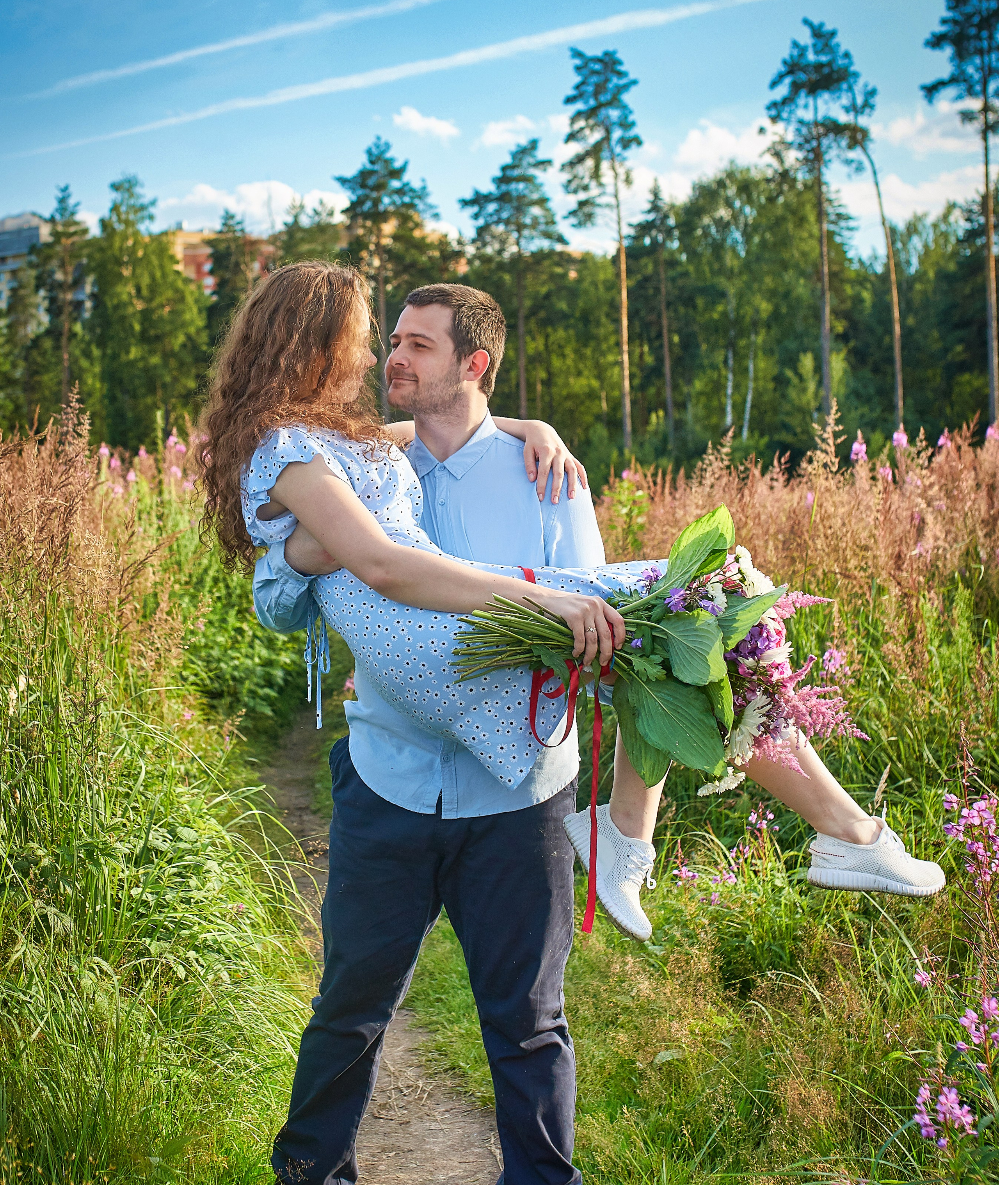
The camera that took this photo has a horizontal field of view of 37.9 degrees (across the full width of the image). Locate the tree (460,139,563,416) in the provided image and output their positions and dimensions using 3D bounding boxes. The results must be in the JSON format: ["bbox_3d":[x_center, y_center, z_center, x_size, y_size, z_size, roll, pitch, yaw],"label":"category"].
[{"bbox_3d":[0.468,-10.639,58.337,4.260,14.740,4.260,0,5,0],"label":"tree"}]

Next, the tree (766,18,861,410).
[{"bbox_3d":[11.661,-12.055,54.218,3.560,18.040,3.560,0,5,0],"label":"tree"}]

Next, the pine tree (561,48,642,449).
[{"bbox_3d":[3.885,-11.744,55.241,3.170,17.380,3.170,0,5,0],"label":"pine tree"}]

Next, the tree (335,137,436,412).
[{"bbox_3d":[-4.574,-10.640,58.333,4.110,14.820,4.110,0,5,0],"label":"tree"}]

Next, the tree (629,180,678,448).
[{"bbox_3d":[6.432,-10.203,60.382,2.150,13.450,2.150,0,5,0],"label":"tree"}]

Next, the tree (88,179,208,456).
[{"bbox_3d":[-14.275,-10.032,59.379,5.020,13.600,5.020,0,5,0],"label":"tree"}]

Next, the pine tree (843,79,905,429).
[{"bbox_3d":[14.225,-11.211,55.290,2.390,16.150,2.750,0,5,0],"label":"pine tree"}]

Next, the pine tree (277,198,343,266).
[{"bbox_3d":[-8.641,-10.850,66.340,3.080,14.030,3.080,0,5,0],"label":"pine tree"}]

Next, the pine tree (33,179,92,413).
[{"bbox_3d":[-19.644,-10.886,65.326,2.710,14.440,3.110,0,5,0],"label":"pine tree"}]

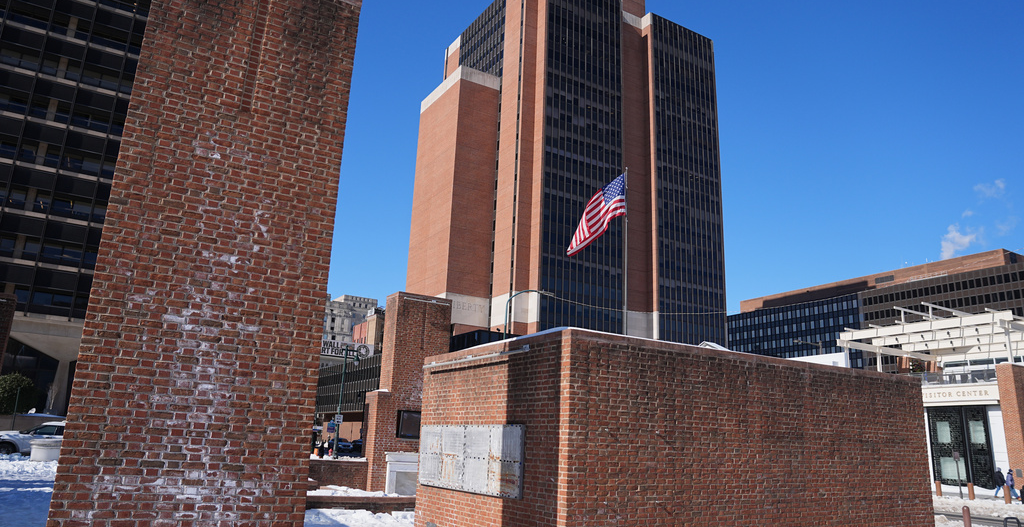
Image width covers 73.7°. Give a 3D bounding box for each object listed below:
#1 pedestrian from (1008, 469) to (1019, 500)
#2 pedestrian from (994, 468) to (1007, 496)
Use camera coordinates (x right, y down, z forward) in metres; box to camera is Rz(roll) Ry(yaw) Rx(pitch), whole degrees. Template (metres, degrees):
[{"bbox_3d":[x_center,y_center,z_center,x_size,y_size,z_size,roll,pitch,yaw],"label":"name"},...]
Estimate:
[{"bbox_3d":[28.109,12.414,38.345,0.480,1.670,0.600,11,-17,-31],"label":"pedestrian"},{"bbox_3d":[28.015,12.618,39.261,0.500,1.690,0.600,11,-17,-31],"label":"pedestrian"}]

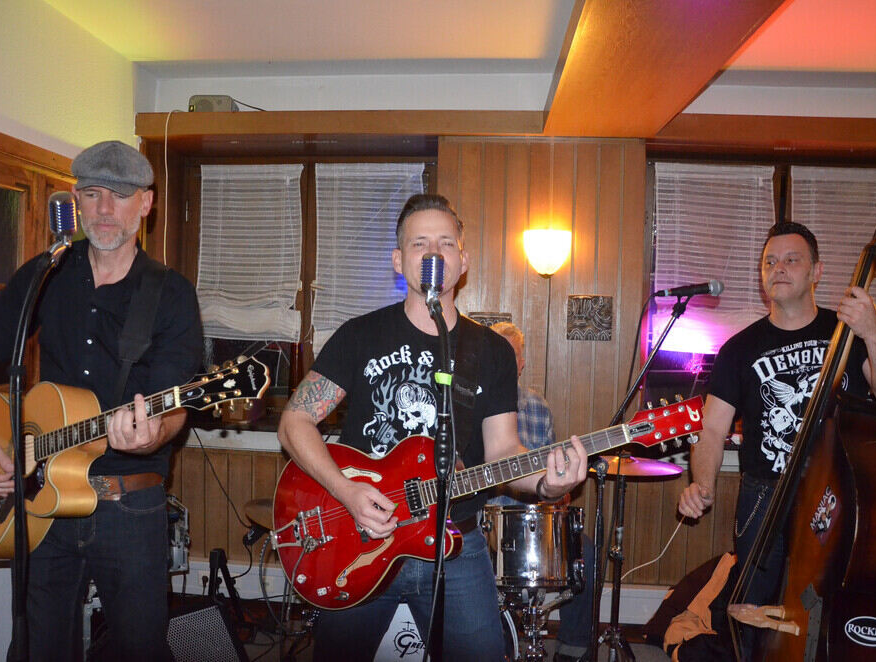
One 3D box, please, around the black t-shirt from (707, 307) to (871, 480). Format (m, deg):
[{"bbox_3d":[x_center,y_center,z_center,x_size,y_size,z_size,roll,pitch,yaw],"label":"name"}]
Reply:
[{"bbox_3d":[1.096,0.194,2.360,0.500,0.540,0.280,2,2,18],"label":"black t-shirt"}]

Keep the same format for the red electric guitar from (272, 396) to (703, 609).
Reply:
[{"bbox_3d":[0.091,0.348,1.723,1.040,0.385,0.080,-20,-24,13],"label":"red electric guitar"}]

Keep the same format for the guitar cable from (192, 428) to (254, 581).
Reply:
[{"bbox_3d":[-0.980,0.793,3.420,0.280,0.700,0.180,1,2,4],"label":"guitar cable"}]

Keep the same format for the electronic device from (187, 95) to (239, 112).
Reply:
[{"bbox_3d":[-1.061,-1.061,3.555,0.200,0.090,0.110,2,2,3],"label":"electronic device"}]

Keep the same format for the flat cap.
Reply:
[{"bbox_3d":[-0.754,-0.382,1.750,0.190,0.120,0.265,1,10,-13],"label":"flat cap"}]

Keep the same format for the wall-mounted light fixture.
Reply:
[{"bbox_3d":[0.509,-0.365,3.480,0.222,0.216,0.140,1,2,4],"label":"wall-mounted light fixture"}]

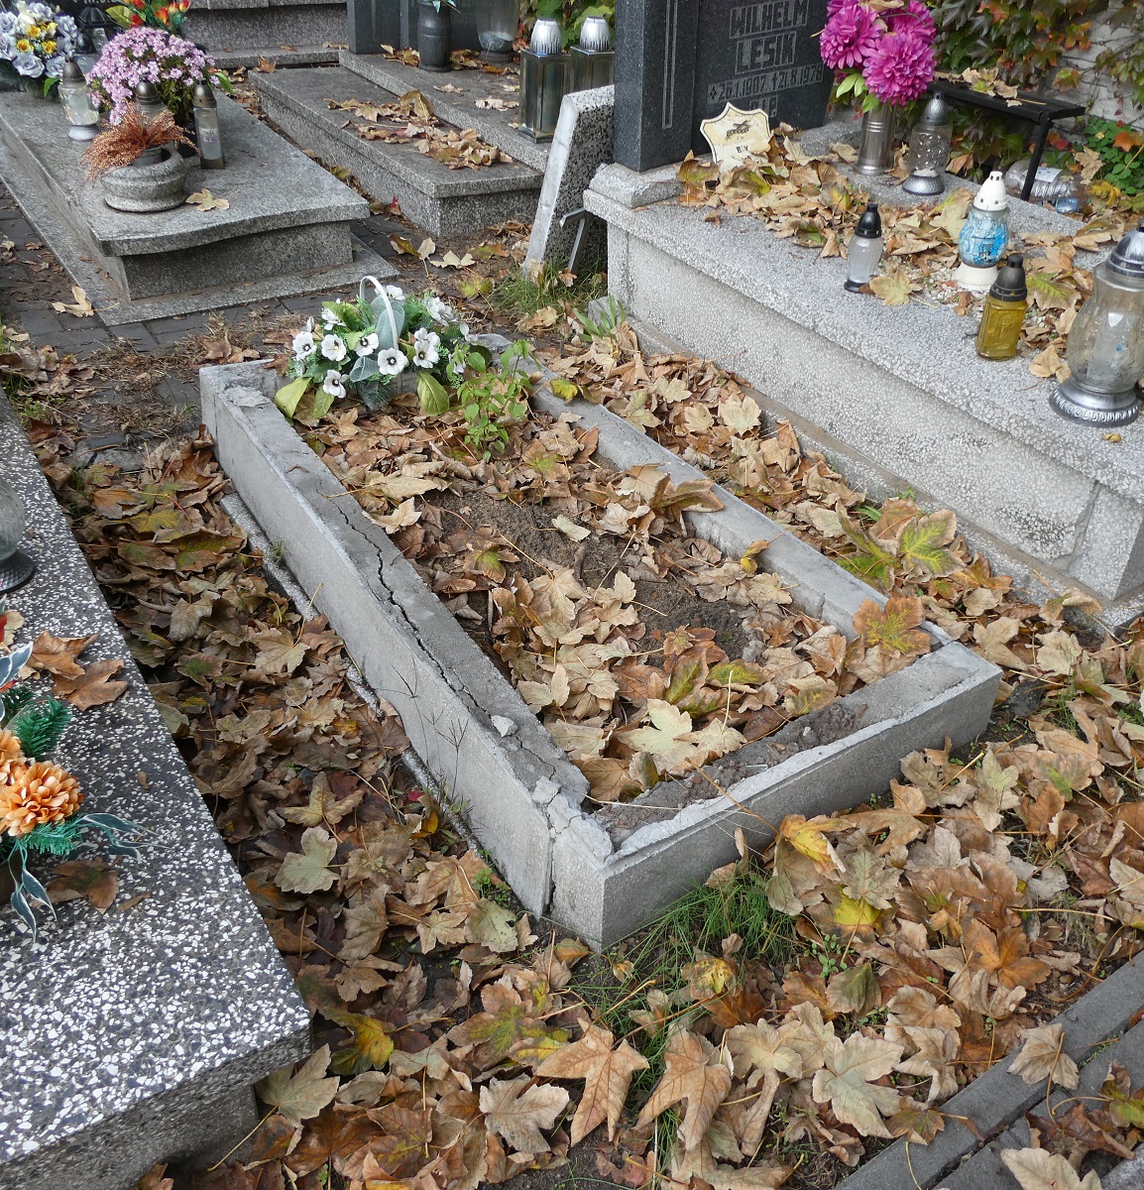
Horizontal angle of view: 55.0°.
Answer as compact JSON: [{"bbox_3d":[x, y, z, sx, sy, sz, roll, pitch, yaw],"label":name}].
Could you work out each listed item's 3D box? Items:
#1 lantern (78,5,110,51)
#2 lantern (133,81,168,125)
[{"bbox_3d":[-2.026,-2.399,4.644,0.155,0.190,0.155,-20,43,-27],"label":"lantern"},{"bbox_3d":[-1.443,-1.621,3.758,0.100,0.249,0.100,-20,43,-27],"label":"lantern"}]

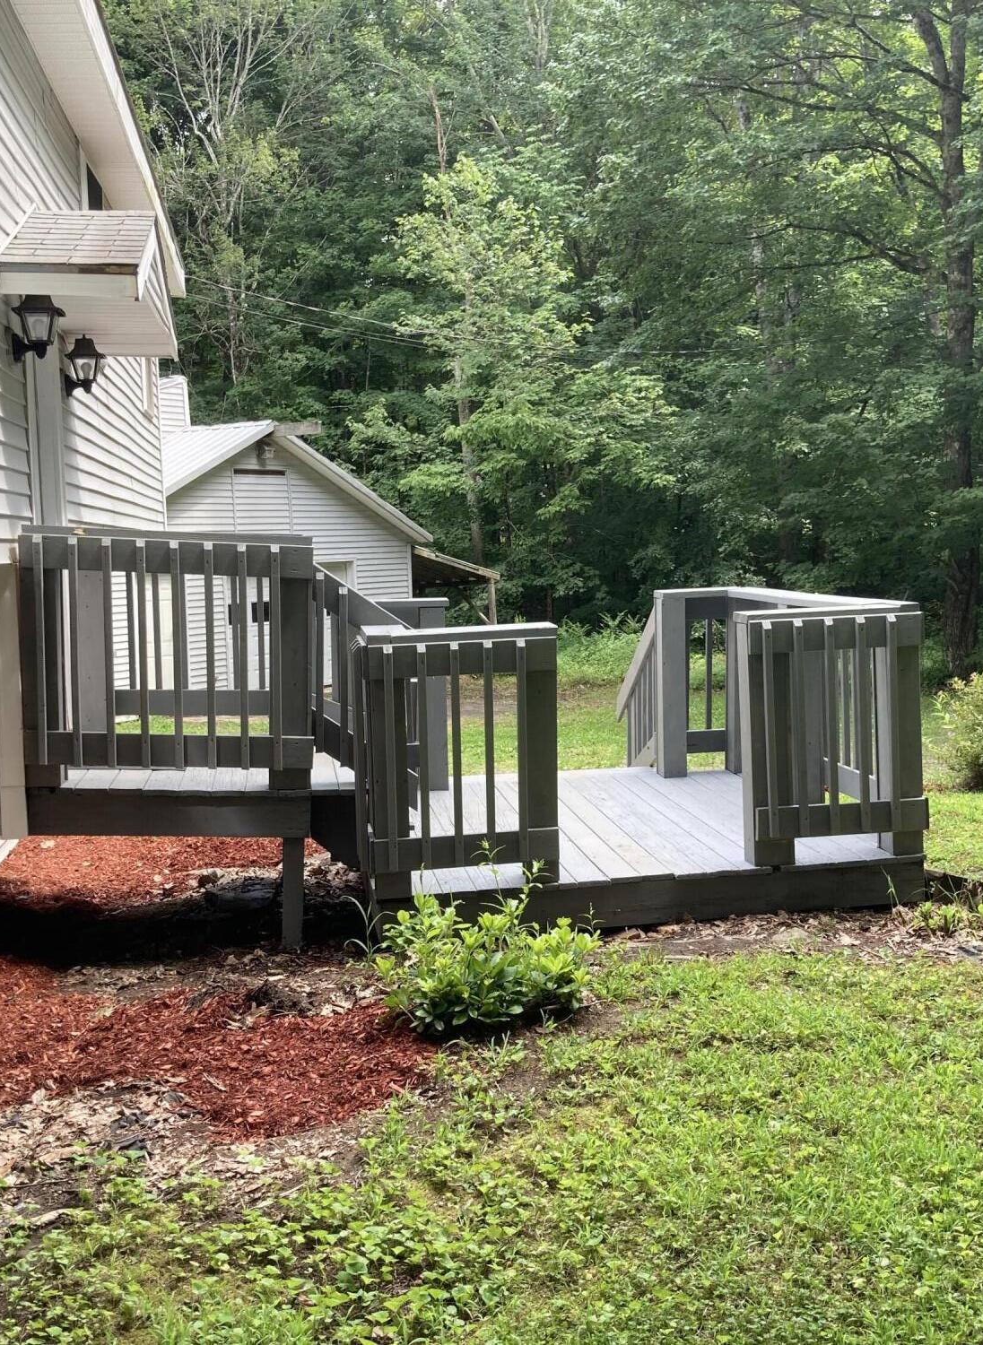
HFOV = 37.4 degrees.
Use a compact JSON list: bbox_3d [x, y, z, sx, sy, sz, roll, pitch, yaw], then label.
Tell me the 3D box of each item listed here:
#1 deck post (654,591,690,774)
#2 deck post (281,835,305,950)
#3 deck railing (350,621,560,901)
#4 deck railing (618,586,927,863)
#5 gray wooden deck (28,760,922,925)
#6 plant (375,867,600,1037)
[{"bbox_3d":[1.081,0.074,8.693,0.150,1.120,0.160,-2,5,-8],"label":"deck post"},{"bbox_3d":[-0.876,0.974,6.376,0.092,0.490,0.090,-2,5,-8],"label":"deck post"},{"bbox_3d":[-0.167,0.352,6.324,0.850,1.130,0.590,-2,5,-8],"label":"deck railing"},{"bbox_3d":[1.254,0.134,8.003,0.900,1.160,3.520,-2,5,-8],"label":"deck railing"},{"bbox_3d":[-0.201,0.673,7.530,3.850,0.670,2.920,-2,5,-8],"label":"gray wooden deck"},{"bbox_3d":[-0.033,0.993,5.381,0.800,0.480,0.680,-2,5,-8],"label":"plant"}]

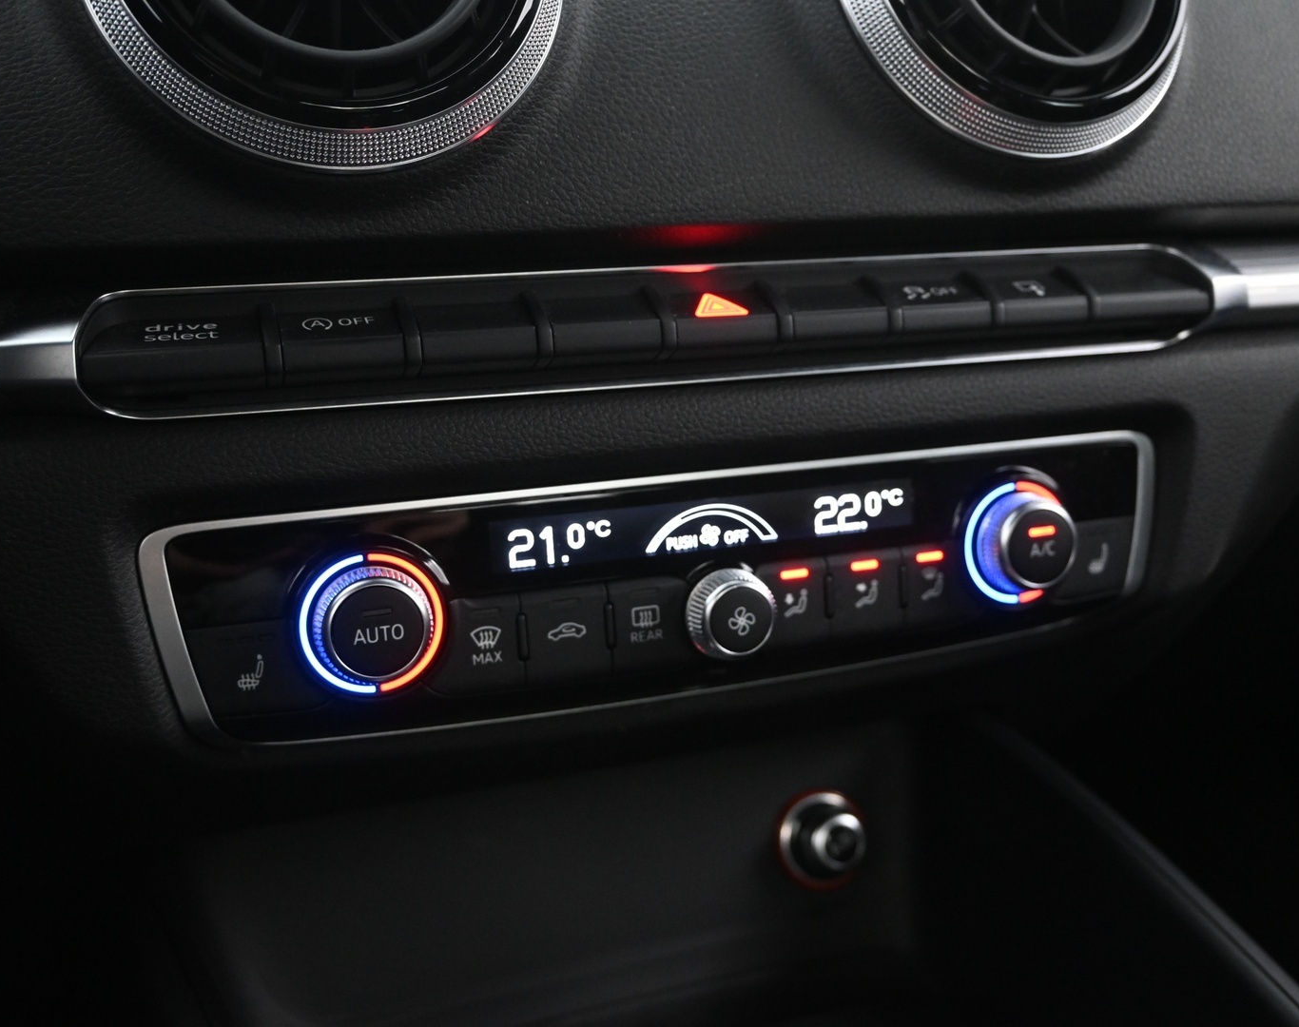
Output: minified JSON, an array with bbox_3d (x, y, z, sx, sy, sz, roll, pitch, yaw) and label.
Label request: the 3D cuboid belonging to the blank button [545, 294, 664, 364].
[{"bbox_3d":[-0.010,-0.038,0.267,0.023,0.013,0.009,-6,1,-18],"label":"blank button"}]

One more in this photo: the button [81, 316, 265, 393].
[{"bbox_3d":[-0.089,-0.030,0.241,0.032,0.013,0.009,-6,1,-18],"label":"button"}]

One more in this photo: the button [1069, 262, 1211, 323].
[{"bbox_3d":[0.118,-0.052,0.308,0.031,0.013,0.009,-6,1,-18],"label":"button"}]

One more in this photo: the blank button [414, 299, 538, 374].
[{"bbox_3d":[-0.035,-0.036,0.259,0.023,0.013,0.009,-6,1,-18],"label":"blank button"}]

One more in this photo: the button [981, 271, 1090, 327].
[{"bbox_3d":[0.090,-0.049,0.299,0.022,0.013,0.009,-6,1,-18],"label":"button"}]

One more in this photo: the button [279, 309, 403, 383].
[{"bbox_3d":[-0.060,-0.033,0.251,0.023,0.013,0.009,-6,1,-18],"label":"button"}]

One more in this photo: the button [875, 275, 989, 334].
[{"bbox_3d":[0.065,-0.046,0.291,0.022,0.013,0.009,-6,1,-18],"label":"button"}]

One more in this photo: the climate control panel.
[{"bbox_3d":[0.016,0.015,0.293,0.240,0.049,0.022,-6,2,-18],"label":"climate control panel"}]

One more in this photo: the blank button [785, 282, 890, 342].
[{"bbox_3d":[0.040,-0.043,0.283,0.023,0.013,0.009,-6,1,-18],"label":"blank button"}]

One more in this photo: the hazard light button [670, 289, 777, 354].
[{"bbox_3d":[0.015,-0.041,0.275,0.023,0.013,0.009,-6,1,-18],"label":"hazard light button"}]

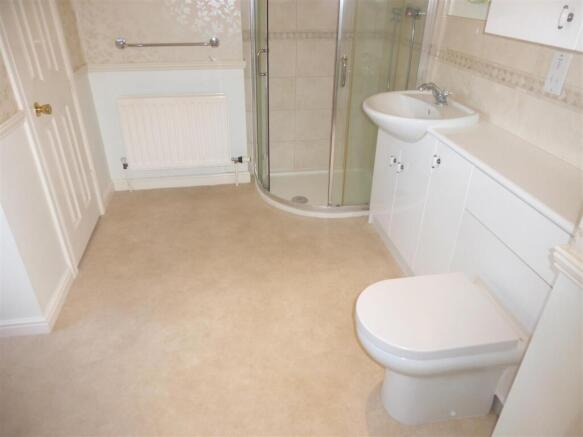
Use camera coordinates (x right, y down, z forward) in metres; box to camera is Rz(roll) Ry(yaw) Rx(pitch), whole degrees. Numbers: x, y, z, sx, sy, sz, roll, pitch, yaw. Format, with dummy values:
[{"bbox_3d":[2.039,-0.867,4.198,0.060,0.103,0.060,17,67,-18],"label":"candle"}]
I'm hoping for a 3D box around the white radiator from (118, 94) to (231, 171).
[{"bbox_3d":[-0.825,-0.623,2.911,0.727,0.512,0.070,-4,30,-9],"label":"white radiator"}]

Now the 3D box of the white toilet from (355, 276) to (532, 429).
[{"bbox_3d":[0.480,0.496,1.505,0.504,0.415,0.357,-4,30,-9],"label":"white toilet"}]

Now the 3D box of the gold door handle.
[{"bbox_3d":[-1.206,-0.531,1.965,0.062,0.062,0.062,-4,30,-9],"label":"gold door handle"}]

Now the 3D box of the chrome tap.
[{"bbox_3d":[0.740,-0.639,2.074,0.140,0.100,0.085,-4,30,-9],"label":"chrome tap"}]

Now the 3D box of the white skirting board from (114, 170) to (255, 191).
[{"bbox_3d":[-0.850,-0.298,3.171,1.048,0.097,0.018,-4,30,-9],"label":"white skirting board"}]

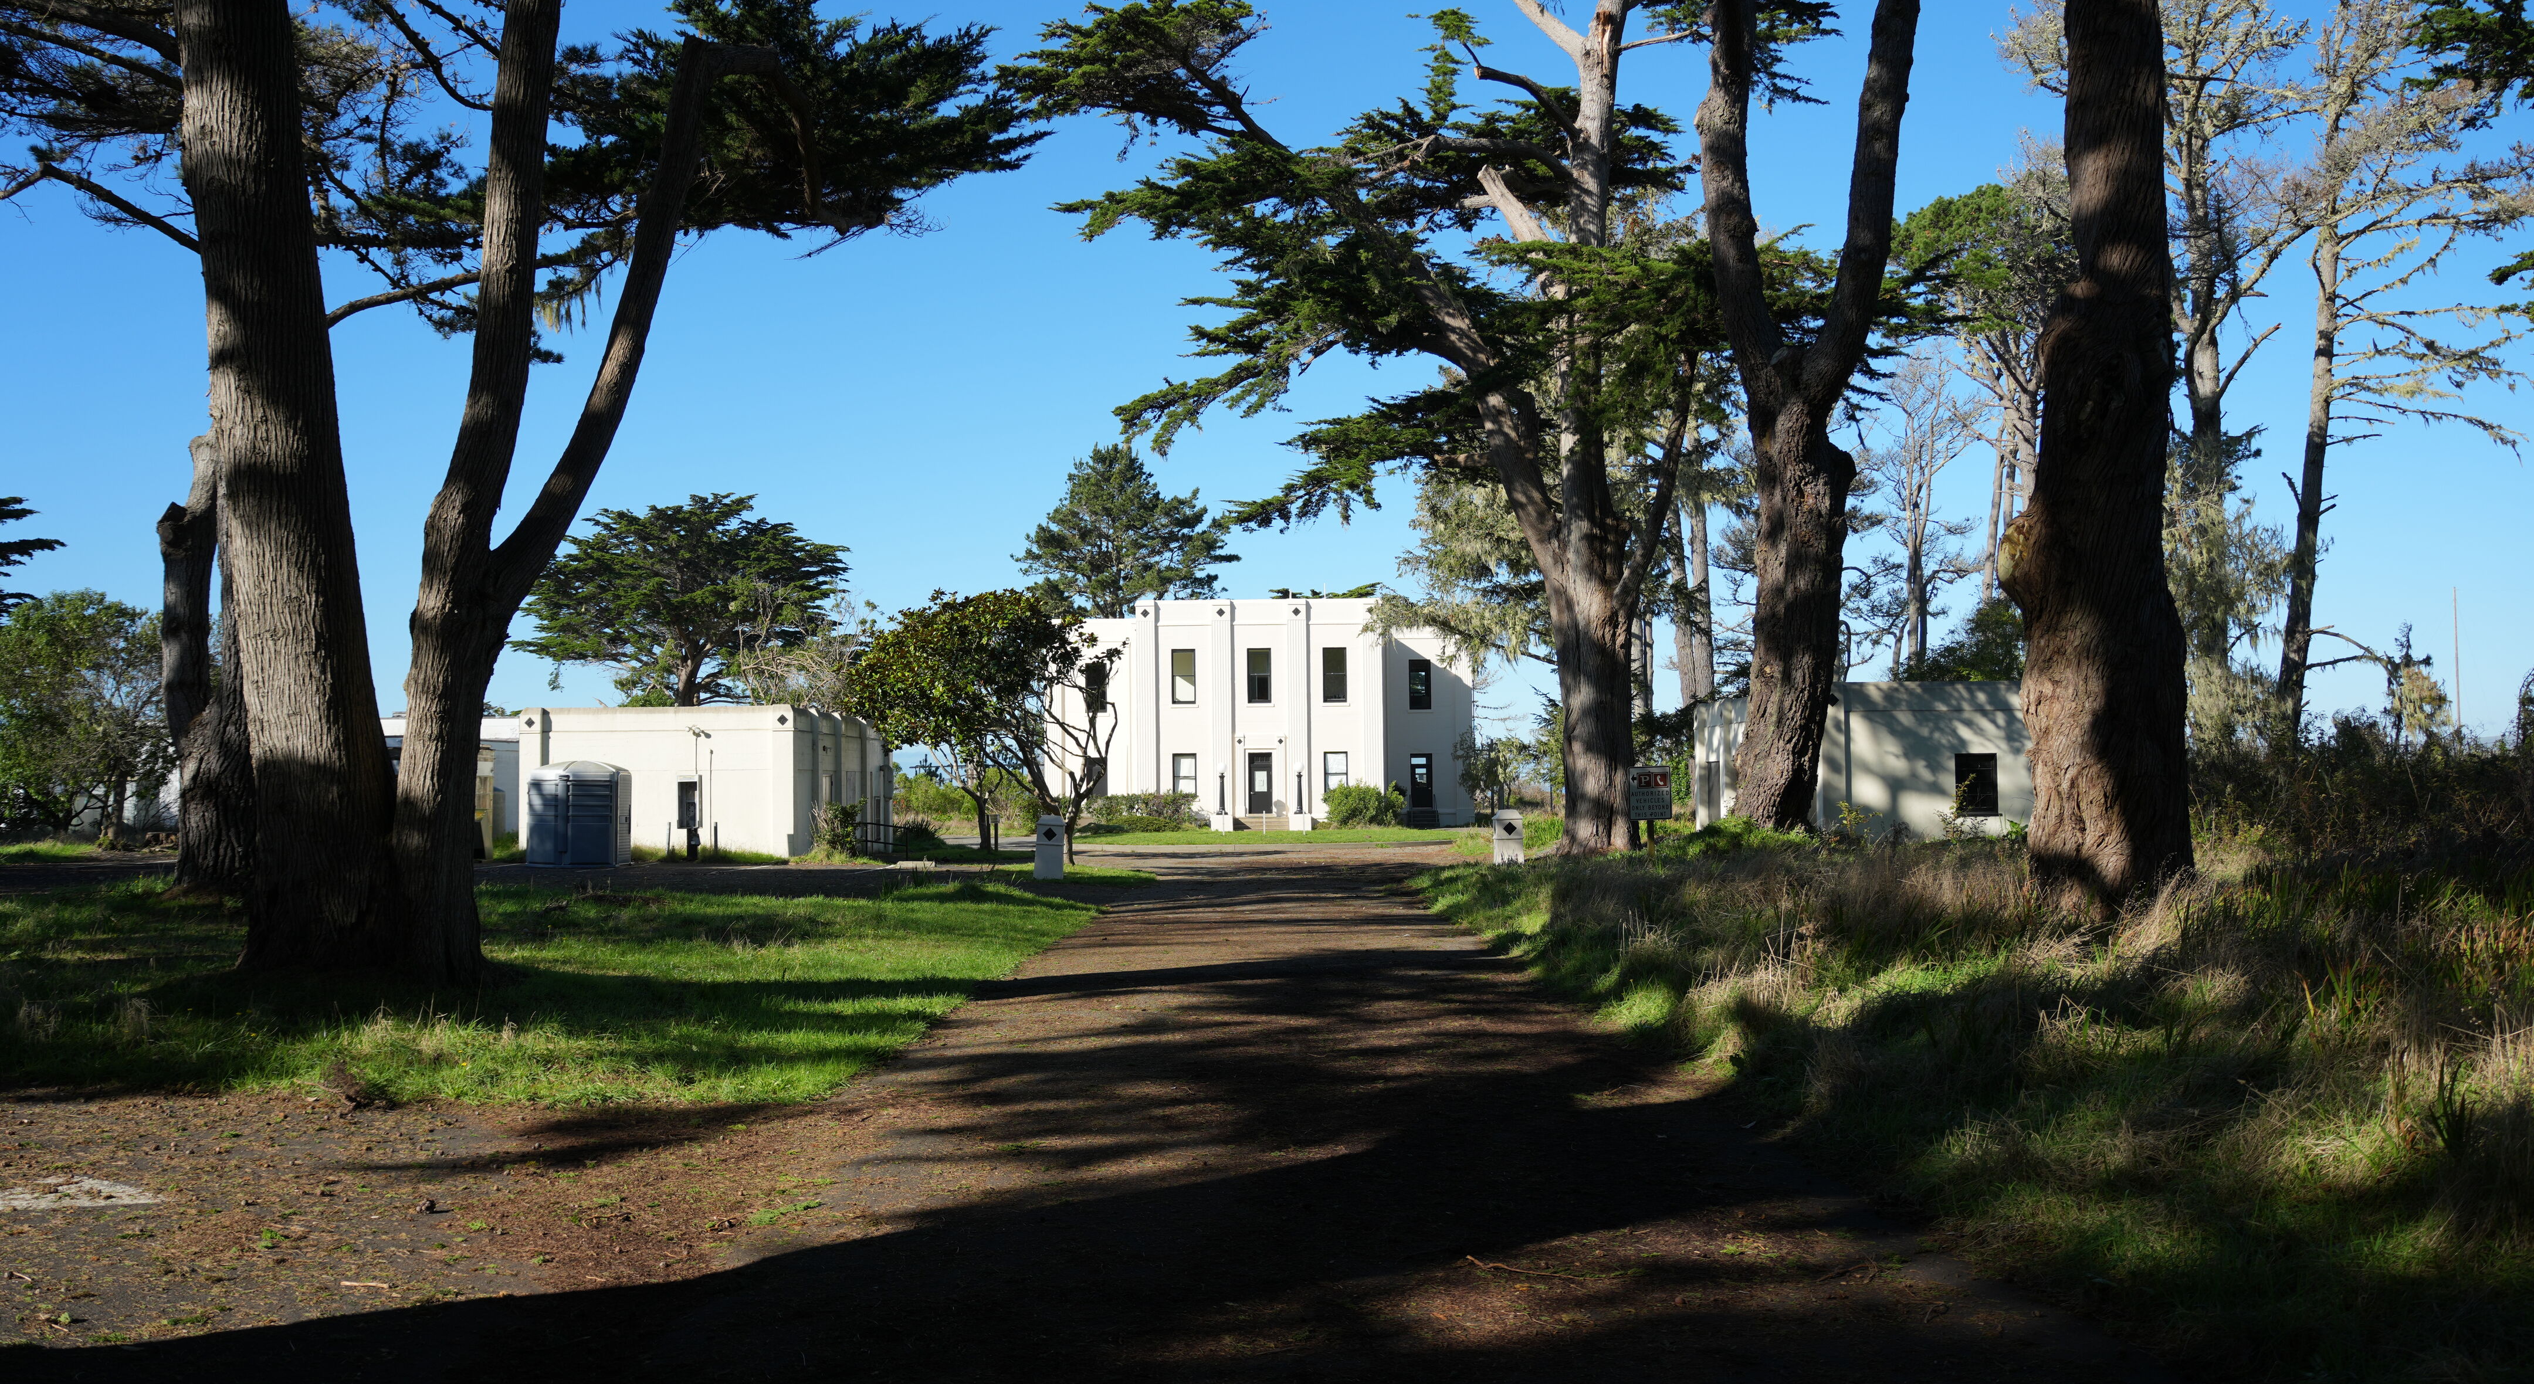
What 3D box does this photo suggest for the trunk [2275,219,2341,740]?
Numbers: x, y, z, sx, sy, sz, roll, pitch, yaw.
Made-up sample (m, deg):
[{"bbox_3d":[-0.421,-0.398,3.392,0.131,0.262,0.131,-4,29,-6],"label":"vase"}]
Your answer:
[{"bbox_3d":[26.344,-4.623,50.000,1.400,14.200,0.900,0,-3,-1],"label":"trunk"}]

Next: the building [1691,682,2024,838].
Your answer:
[{"bbox_3d":[14.465,1.836,45.904,6.400,3.650,11.300,0,-3,-1],"label":"building"}]

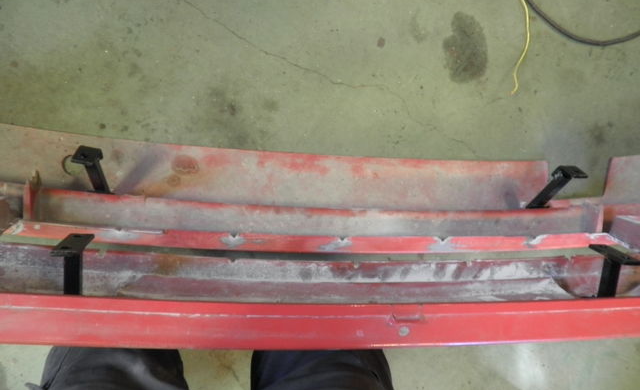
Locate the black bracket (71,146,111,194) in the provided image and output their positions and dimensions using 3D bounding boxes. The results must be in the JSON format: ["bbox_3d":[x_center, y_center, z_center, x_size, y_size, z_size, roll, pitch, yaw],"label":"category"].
[{"bbox_3d":[-0.438,-0.049,0.920,0.052,0.094,0.040,12,51,-5],"label":"black bracket"}]

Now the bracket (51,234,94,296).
[{"bbox_3d":[-0.412,0.116,0.800,0.053,0.088,0.055,11,29,-6],"label":"bracket"}]

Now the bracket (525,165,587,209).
[{"bbox_3d":[0.452,-0.015,0.920,0.055,0.096,0.040,-11,60,-21],"label":"bracket"}]

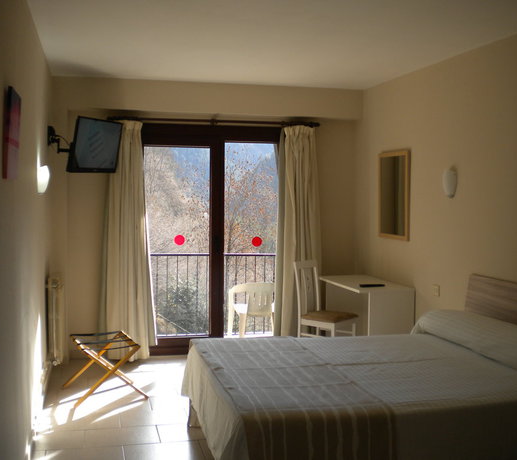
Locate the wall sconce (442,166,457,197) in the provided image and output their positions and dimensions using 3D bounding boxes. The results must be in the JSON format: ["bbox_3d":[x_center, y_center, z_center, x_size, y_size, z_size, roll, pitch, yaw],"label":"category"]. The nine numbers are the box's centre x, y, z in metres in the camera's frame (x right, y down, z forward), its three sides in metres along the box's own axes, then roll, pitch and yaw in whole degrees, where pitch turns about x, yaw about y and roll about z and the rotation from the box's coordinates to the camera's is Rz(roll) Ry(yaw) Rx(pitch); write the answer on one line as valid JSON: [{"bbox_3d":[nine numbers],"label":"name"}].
[{"bbox_3d":[1.361,-0.337,4.393,0.080,0.228,0.125,0,4,-15],"label":"wall sconce"}]

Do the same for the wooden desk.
[{"bbox_3d":[0.908,0.835,5.341,0.520,0.760,0.860,0,4,-15],"label":"wooden desk"}]

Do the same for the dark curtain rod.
[{"bbox_3d":[-0.383,-0.977,5.642,1.944,0.060,0.080,0,4,-12],"label":"dark curtain rod"}]

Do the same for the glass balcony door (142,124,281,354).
[{"bbox_3d":[-0.417,0.093,5.837,1.400,2.153,0.100,0,4,-12],"label":"glass balcony door"}]

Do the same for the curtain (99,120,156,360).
[{"bbox_3d":[-1.170,0.109,5.552,0.505,2.143,0.180,0,4,-12],"label":"curtain"}]

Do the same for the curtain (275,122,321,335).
[{"bbox_3d":[0.388,0.093,5.869,0.453,2.164,0.170,0,4,-12],"label":"curtain"}]

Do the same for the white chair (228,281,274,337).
[{"bbox_3d":[-0.074,0.926,6.609,0.550,0.790,0.540,0,4,-15],"label":"white chair"}]

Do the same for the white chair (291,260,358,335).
[{"bbox_3d":[0.574,0.736,5.349,0.460,0.950,0.420,3,4,35],"label":"white chair"}]

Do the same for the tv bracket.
[{"bbox_3d":[-1.607,-0.743,5.081,0.250,0.215,0.170,0,4,-15],"label":"tv bracket"}]

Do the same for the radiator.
[{"bbox_3d":[-1.650,0.713,5.102,0.110,0.688,0.470,0,4,-15],"label":"radiator"}]

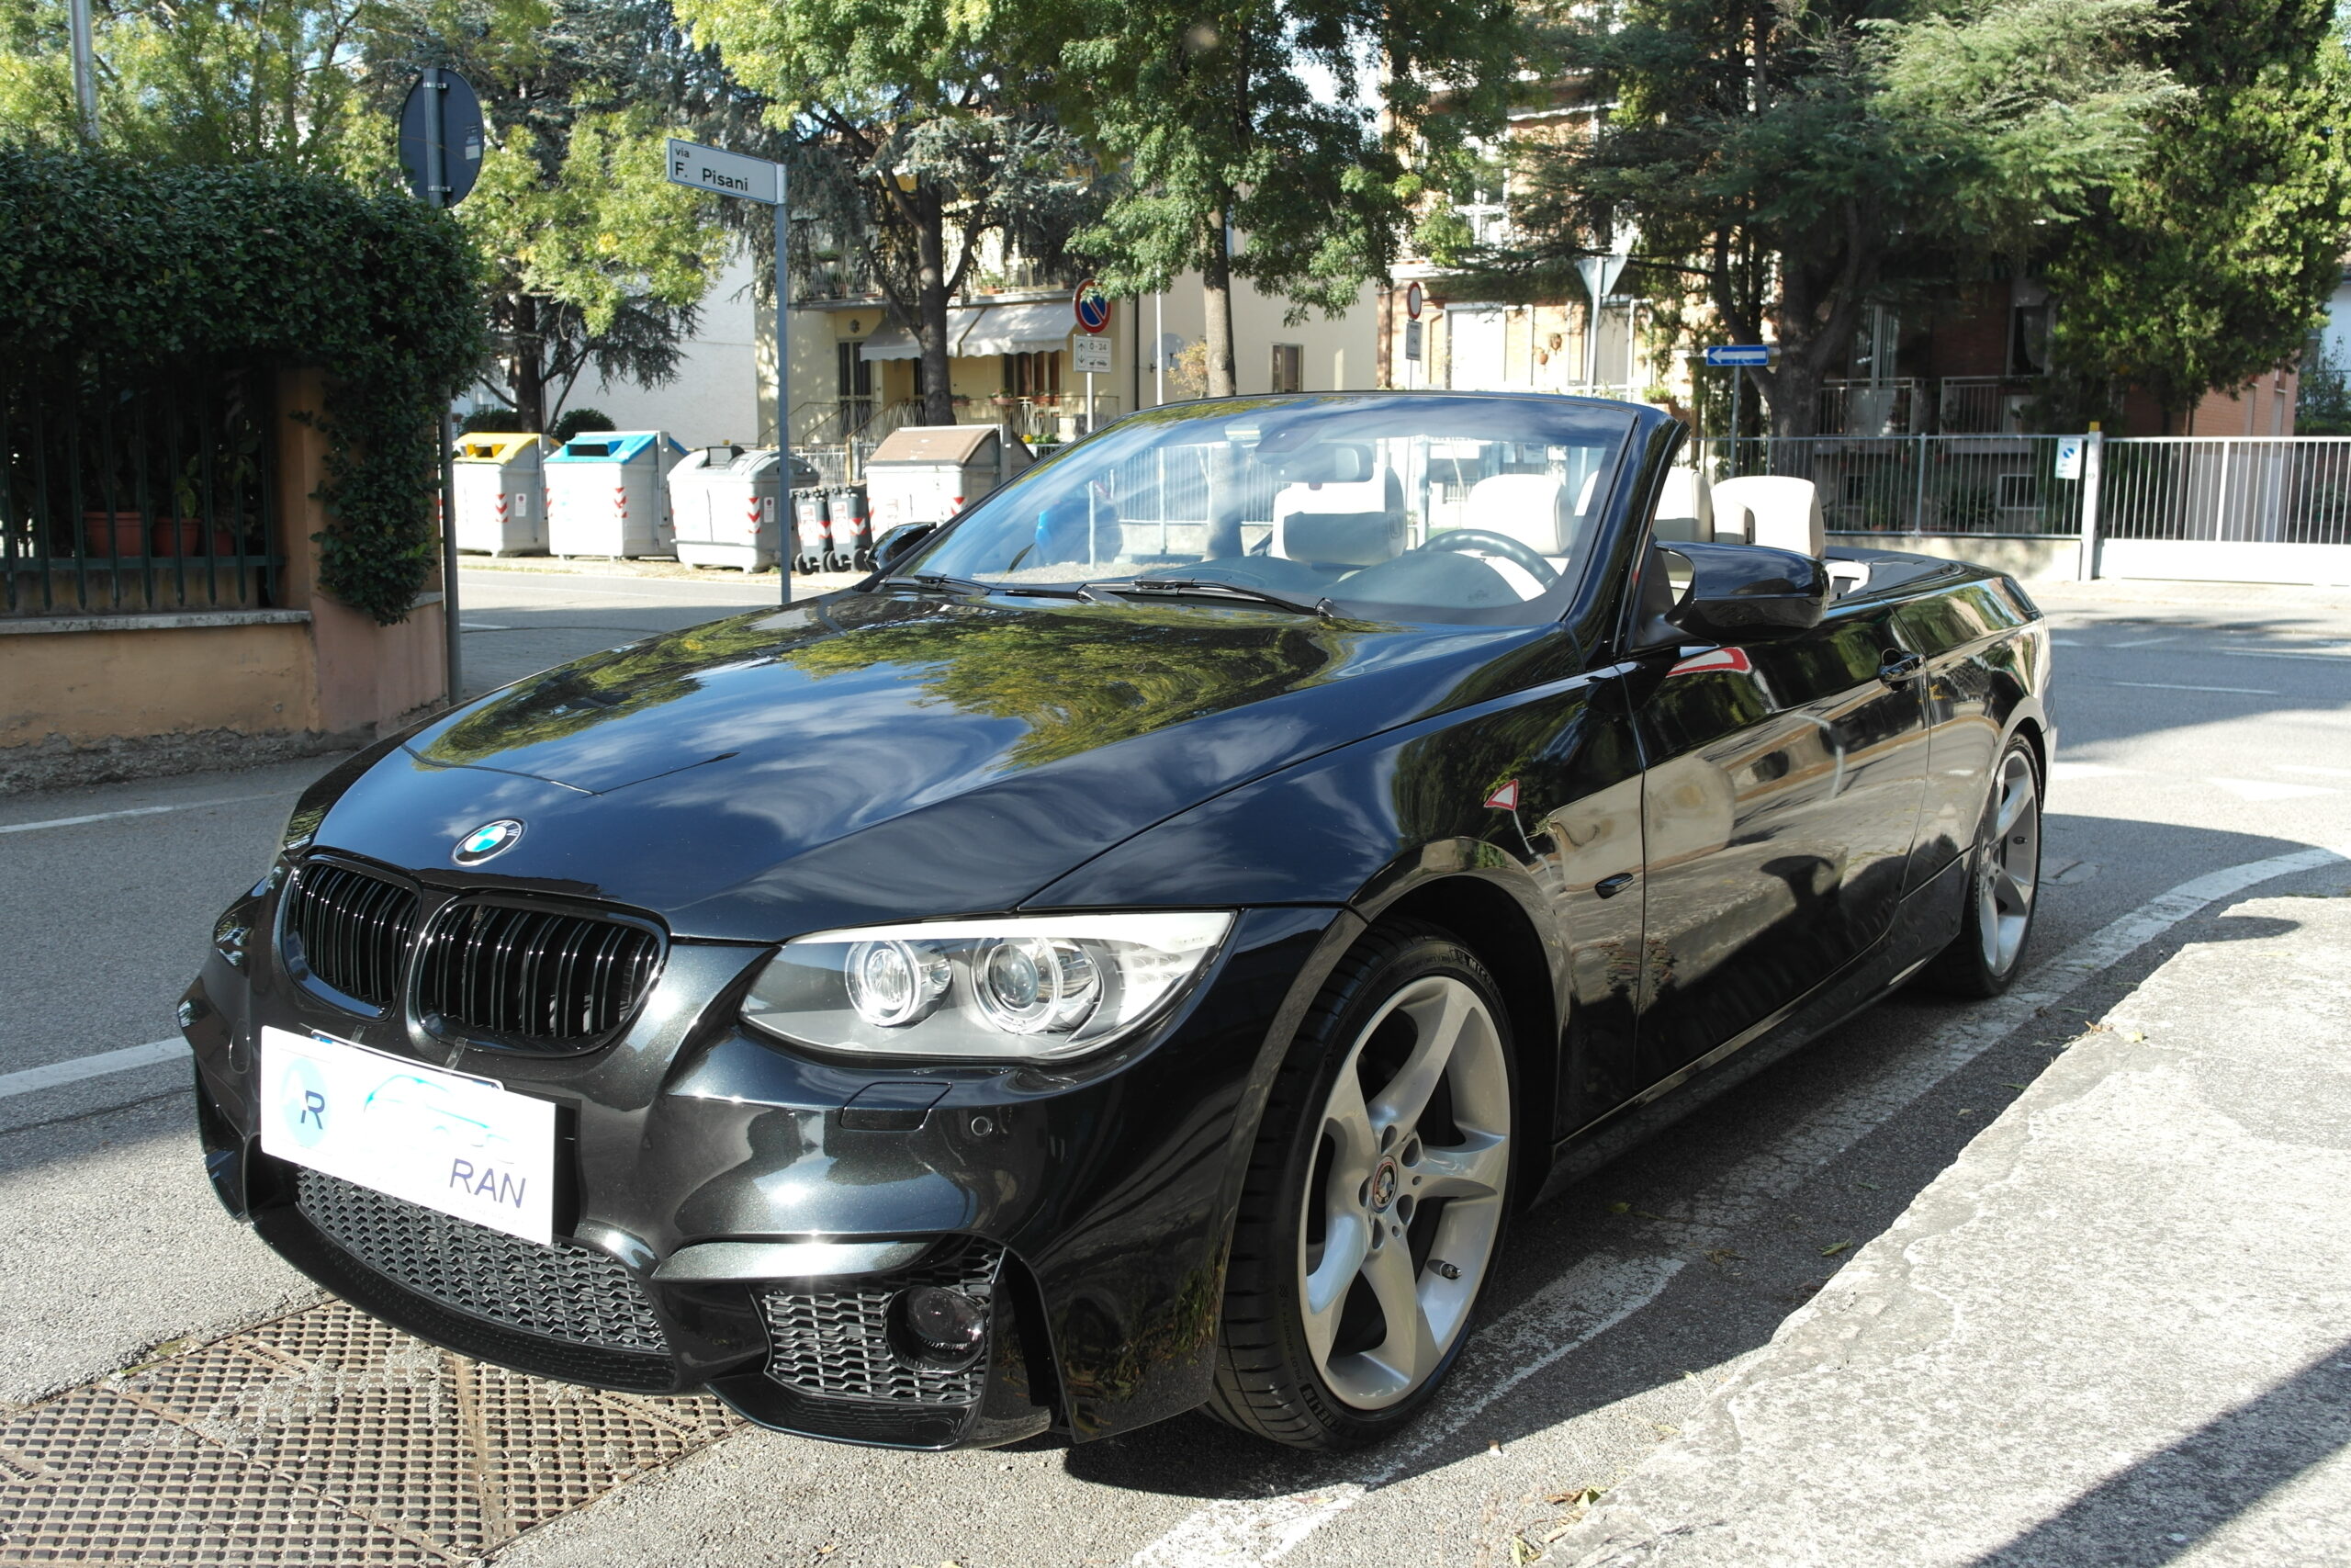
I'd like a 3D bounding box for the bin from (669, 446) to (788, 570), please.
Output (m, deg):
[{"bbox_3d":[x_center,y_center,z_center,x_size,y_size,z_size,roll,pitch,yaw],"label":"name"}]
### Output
[{"bbox_3d":[-5.476,-3.483,24.965,1.420,1.540,1.220,5,9,29],"label":"bin"}]

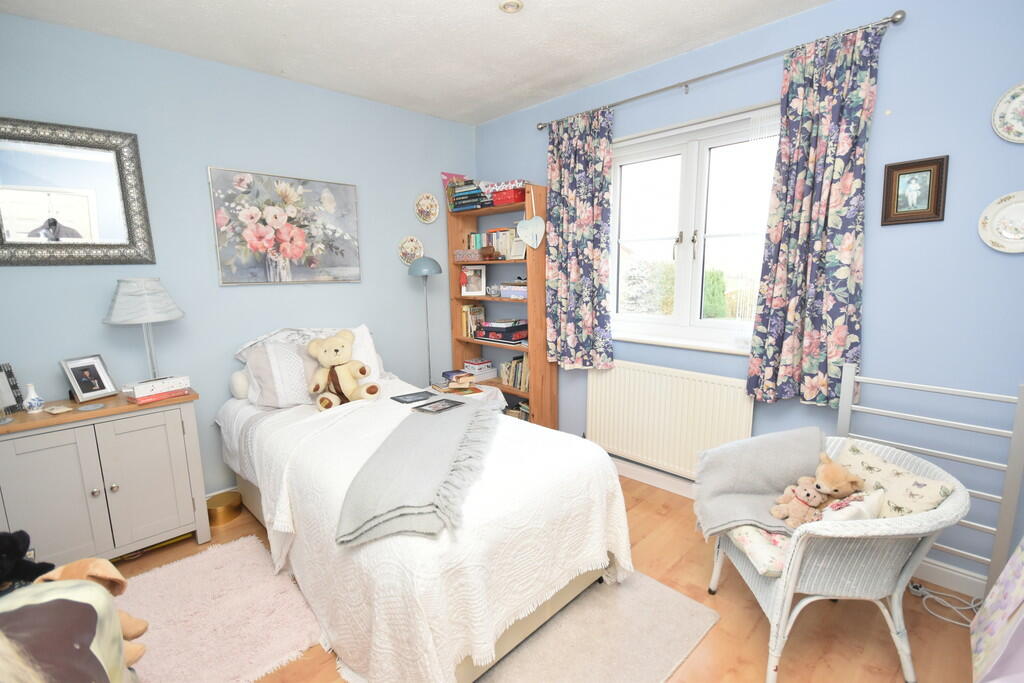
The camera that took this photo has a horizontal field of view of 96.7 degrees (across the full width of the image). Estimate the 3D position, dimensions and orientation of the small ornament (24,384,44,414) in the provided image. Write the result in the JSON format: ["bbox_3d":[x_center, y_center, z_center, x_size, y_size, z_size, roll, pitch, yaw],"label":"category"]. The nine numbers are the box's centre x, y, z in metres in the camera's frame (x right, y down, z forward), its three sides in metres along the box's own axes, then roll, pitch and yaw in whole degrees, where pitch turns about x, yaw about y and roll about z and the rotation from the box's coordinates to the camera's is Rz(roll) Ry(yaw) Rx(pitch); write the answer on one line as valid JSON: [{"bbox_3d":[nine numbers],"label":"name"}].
[{"bbox_3d":[-2.022,0.243,1.919,0.066,0.120,0.066,-10,13,-43],"label":"small ornament"}]

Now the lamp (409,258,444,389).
[{"bbox_3d":[-0.586,0.110,3.239,0.230,1.390,0.230,-10,13,-43],"label":"lamp"}]

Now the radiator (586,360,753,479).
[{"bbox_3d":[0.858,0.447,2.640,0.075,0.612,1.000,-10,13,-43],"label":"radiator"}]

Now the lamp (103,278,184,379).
[{"bbox_3d":[-1.708,-0.024,2.139,0.300,0.540,0.290,-10,13,-43],"label":"lamp"}]

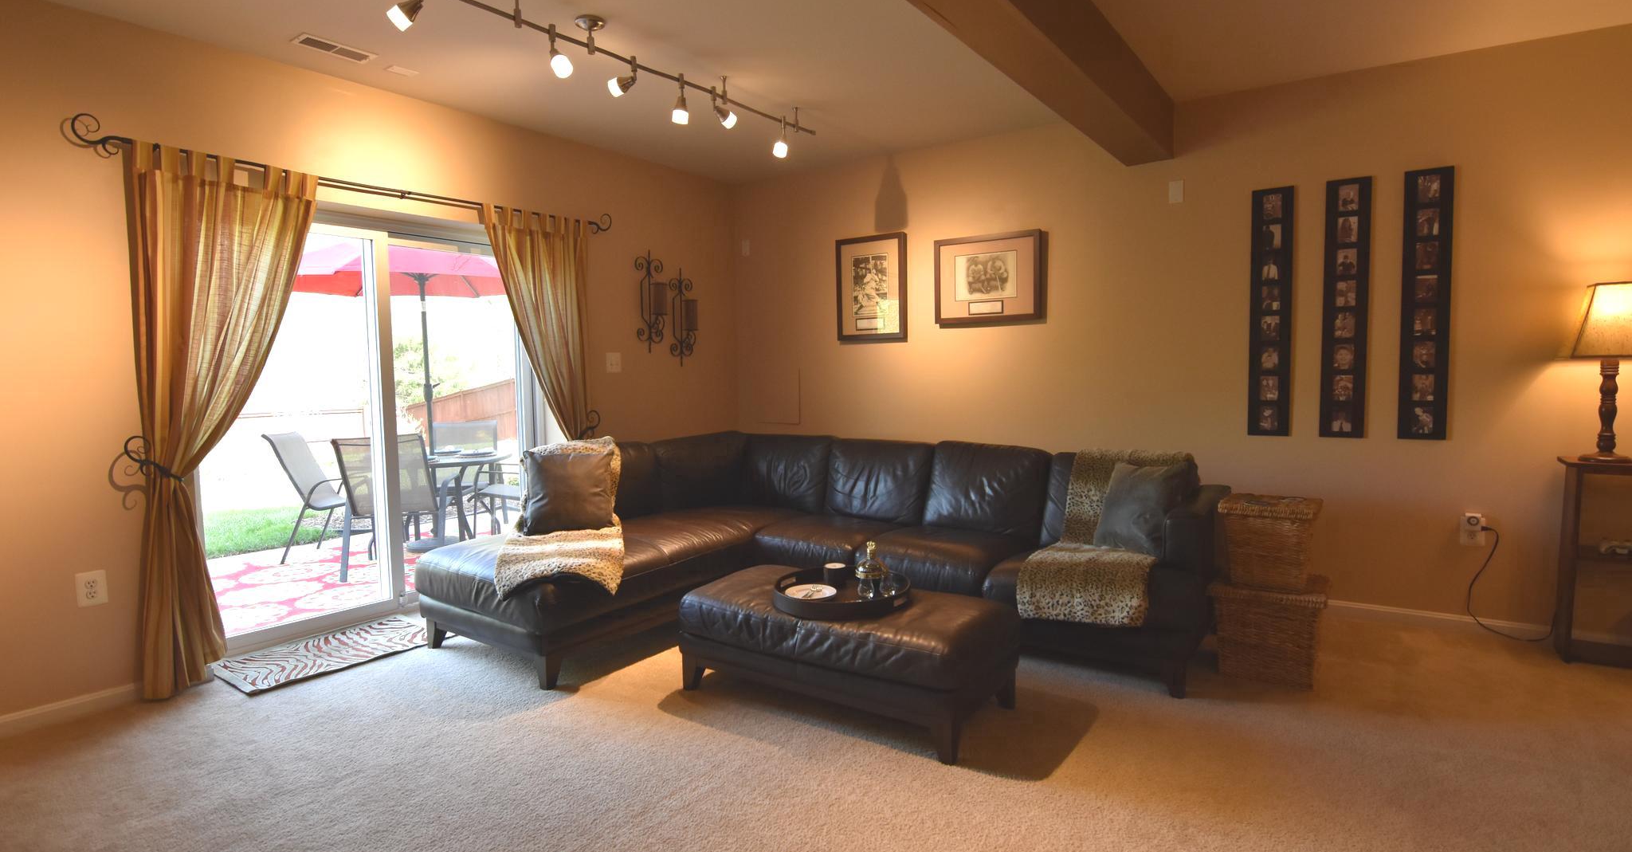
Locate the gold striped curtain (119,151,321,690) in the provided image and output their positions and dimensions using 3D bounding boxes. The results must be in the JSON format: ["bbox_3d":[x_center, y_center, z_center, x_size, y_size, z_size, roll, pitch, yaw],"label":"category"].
[{"bbox_3d":[-2.377,-0.015,3.205,0.150,2.126,0.622,2,5,38],"label":"gold striped curtain"}]

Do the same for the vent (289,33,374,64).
[{"bbox_3d":[-1.888,-1.478,3.028,0.142,0.015,0.275,3,6,35],"label":"vent"}]

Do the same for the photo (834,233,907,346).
[{"bbox_3d":[0.367,-0.892,5.048,0.492,0.684,0.030,1,4,30],"label":"photo"}]

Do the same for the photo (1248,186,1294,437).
[{"bbox_3d":[2.331,-0.574,3.949,0.182,1.254,0.020,1,4,30],"label":"photo"}]

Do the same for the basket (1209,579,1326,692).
[{"bbox_3d":[1.730,0.766,2.951,0.375,0.360,0.300,3,6,35],"label":"basket"}]

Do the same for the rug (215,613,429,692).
[{"bbox_3d":[-2.077,0.961,3.307,0.490,0.013,0.740,3,6,39],"label":"rug"}]

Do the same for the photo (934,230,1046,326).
[{"bbox_3d":[1.037,-0.888,4.663,0.650,0.515,0.030,1,4,30],"label":"photo"}]

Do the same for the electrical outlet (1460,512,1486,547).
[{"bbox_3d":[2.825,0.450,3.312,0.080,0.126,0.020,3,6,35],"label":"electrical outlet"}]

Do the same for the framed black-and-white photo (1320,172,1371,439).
[{"bbox_3d":[2.606,-0.571,3.792,0.179,1.257,0.020,1,4,30],"label":"framed black-and-white photo"}]

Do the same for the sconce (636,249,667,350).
[{"bbox_3d":[-0.992,-0.772,4.802,0.155,0.625,0.235,3,6,35],"label":"sconce"}]

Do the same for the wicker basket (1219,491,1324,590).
[{"bbox_3d":[1.736,0.439,2.952,0.310,0.295,0.290,3,6,35],"label":"wicker basket"}]

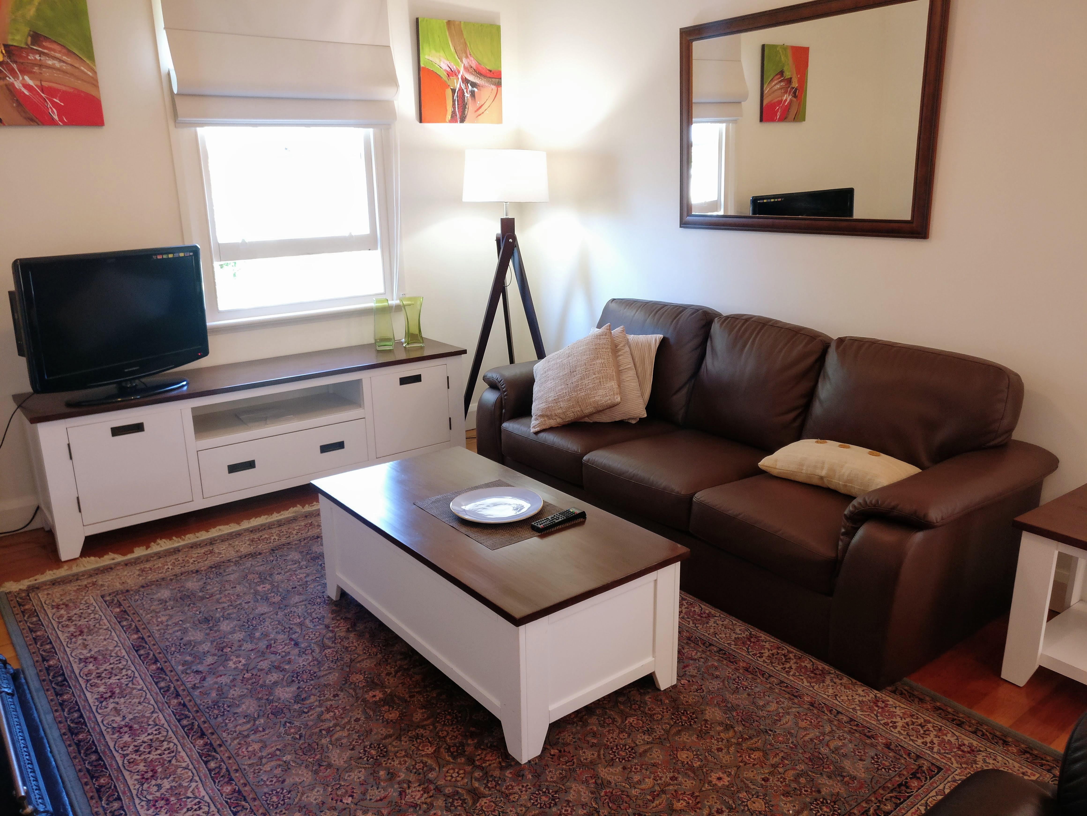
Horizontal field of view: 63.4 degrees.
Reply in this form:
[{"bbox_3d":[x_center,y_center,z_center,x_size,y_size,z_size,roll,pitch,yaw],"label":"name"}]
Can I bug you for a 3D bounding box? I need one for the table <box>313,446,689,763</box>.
[{"bbox_3d":[-0.193,0.545,2.859,0.613,0.440,1.209,-13,20,-36],"label":"table"}]

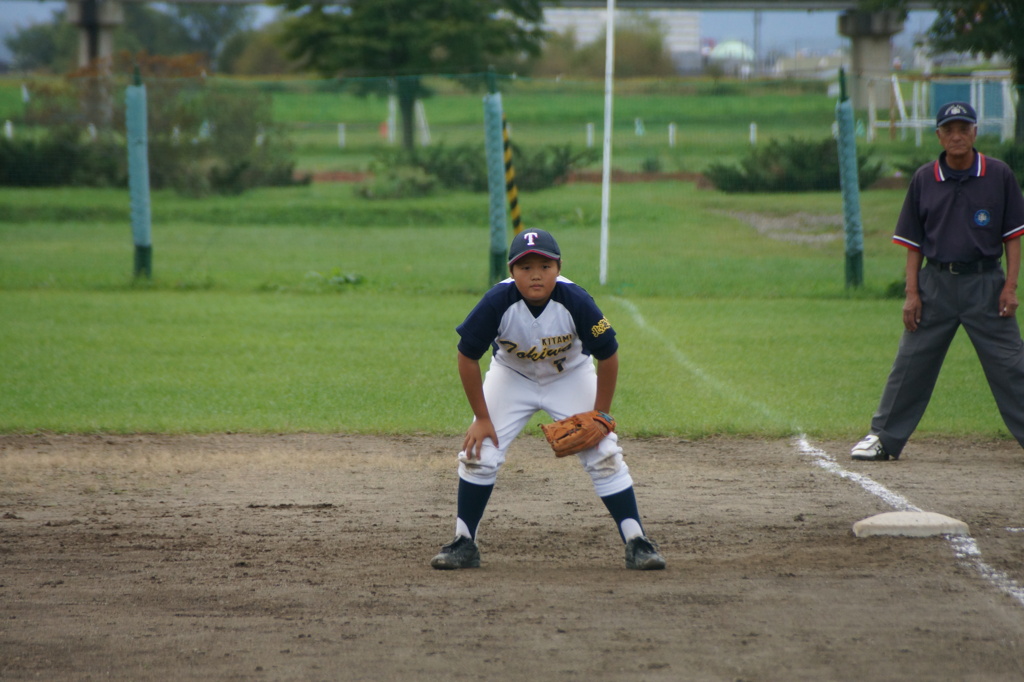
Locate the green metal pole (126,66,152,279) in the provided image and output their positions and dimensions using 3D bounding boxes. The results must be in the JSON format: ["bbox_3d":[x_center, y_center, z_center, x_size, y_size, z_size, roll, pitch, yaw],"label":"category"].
[{"bbox_3d":[-2.861,-1.296,82.000,0.135,1.630,0.135,-2,1,0],"label":"green metal pole"}]

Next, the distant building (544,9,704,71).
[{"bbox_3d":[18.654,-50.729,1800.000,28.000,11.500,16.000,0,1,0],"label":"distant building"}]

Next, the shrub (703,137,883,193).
[{"bbox_3d":[3.657,-2.301,139.000,2.300,0.740,1.700,0,1,0],"label":"shrub"}]

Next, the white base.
[{"bbox_3d":[1.424,0.656,38.100,0.385,0.082,0.385,0,1,-3],"label":"white base"}]

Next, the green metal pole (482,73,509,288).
[{"bbox_3d":[-0.127,-1.204,79.500,0.135,1.600,0.135,-2,1,0],"label":"green metal pole"}]

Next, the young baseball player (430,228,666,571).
[{"bbox_3d":[0.122,0.195,35.600,0.780,1.130,0.650,0,1,2],"label":"young baseball player"}]

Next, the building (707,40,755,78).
[{"bbox_3d":[30.738,-39.601,1500.000,6.800,5.200,6.500,0,1,0],"label":"building"}]

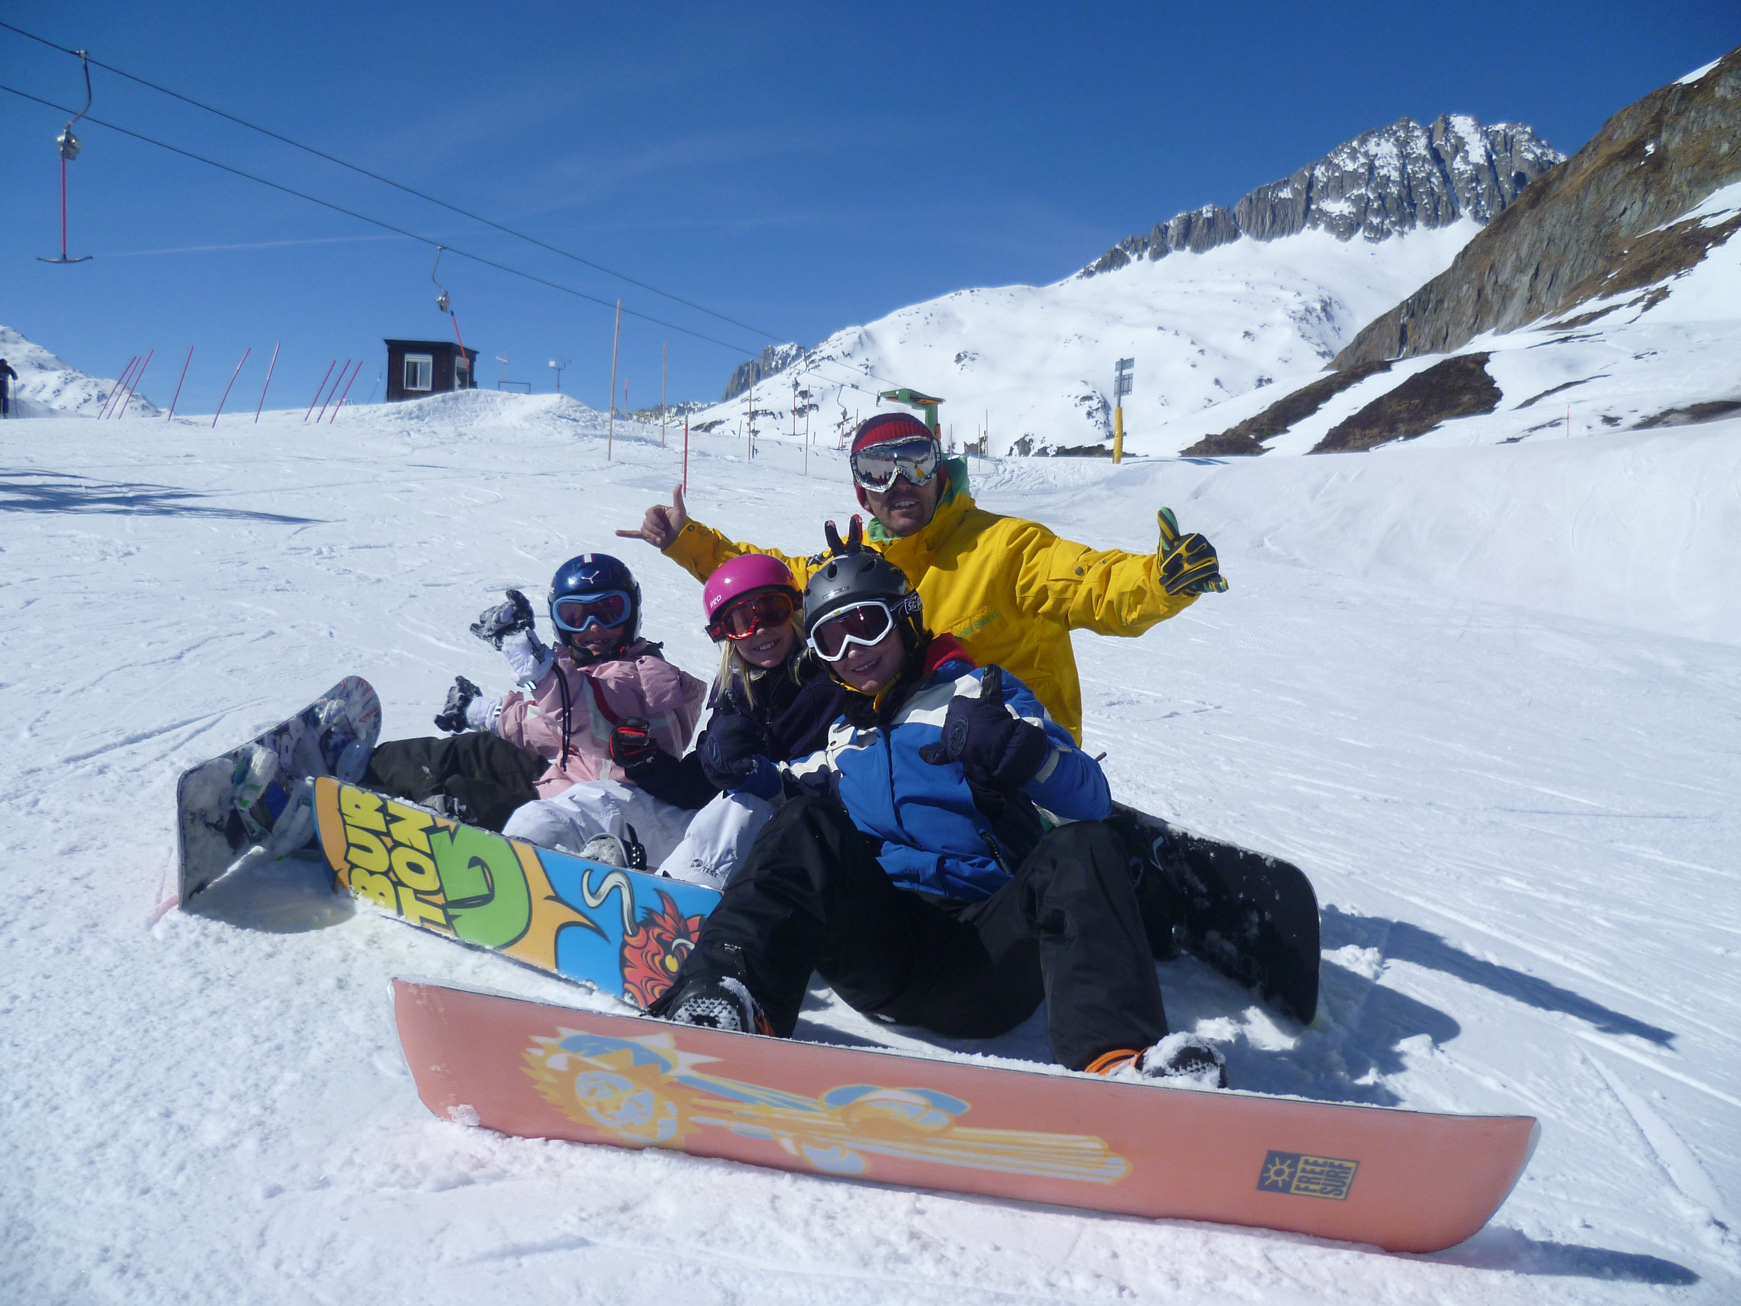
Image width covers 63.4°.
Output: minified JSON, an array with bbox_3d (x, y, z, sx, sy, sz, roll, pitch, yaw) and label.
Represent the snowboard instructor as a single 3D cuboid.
[{"bbox_3d":[0.113,0.021,2.900,1.220,1.030,0.680,3,4,17],"label":"snowboard instructor"}]

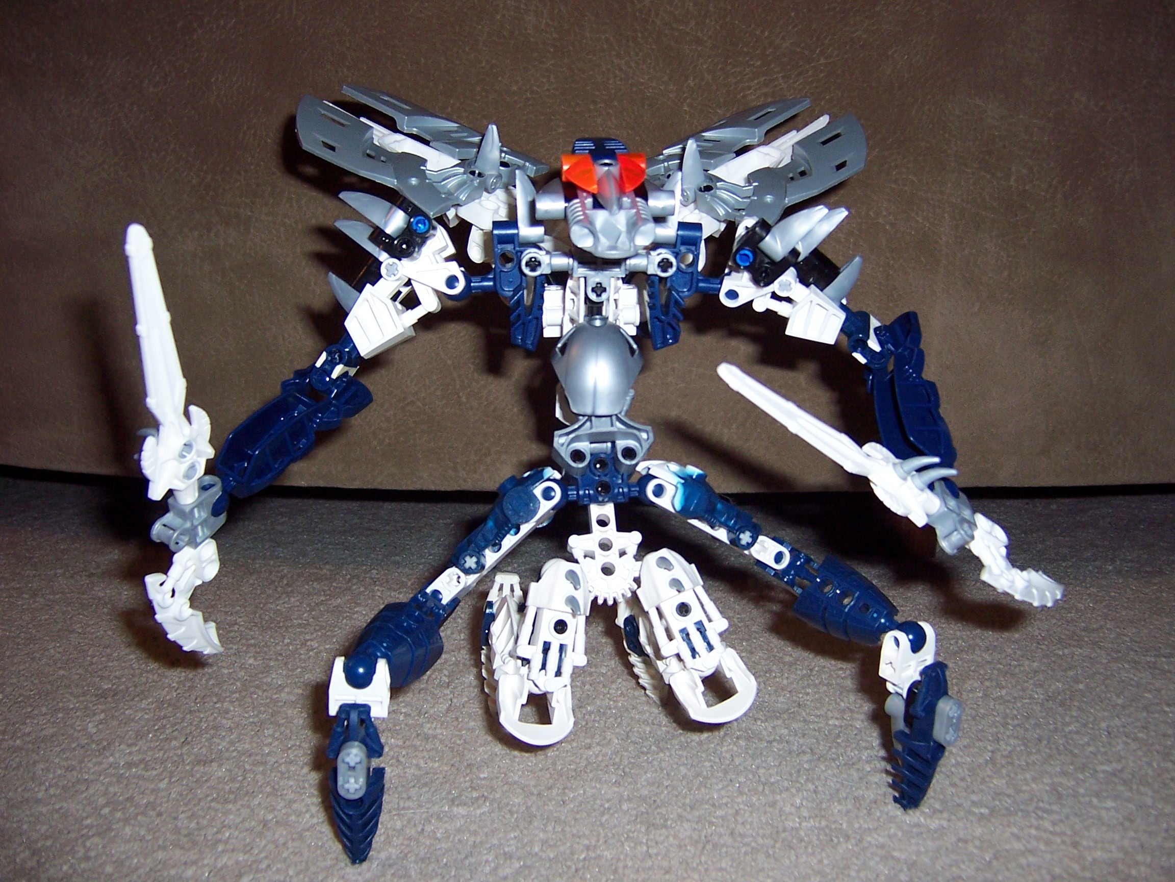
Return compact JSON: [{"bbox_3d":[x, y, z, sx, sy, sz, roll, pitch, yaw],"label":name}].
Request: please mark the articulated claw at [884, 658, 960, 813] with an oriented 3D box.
[{"bbox_3d":[0.096,0.083,0.318,0.019,0.042,0.015,15,10,33],"label":"articulated claw"}]

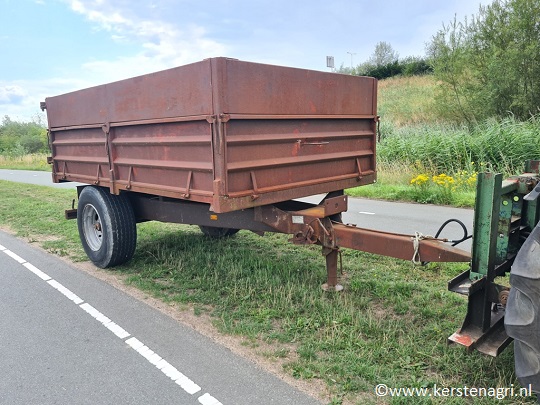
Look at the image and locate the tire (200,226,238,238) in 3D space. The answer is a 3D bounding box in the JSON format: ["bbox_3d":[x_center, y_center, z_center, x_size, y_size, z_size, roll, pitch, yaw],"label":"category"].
[{"bbox_3d":[-0.880,0.061,6.855,1.081,1.081,0.389,8,14,44],"label":"tire"}]

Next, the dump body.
[{"bbox_3d":[-0.974,-0.871,5.385,4.016,1.199,2.405,8,14,44],"label":"dump body"}]

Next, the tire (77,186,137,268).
[{"bbox_3d":[-2.234,0.326,5.526,1.081,1.081,0.389,8,14,44],"label":"tire"}]

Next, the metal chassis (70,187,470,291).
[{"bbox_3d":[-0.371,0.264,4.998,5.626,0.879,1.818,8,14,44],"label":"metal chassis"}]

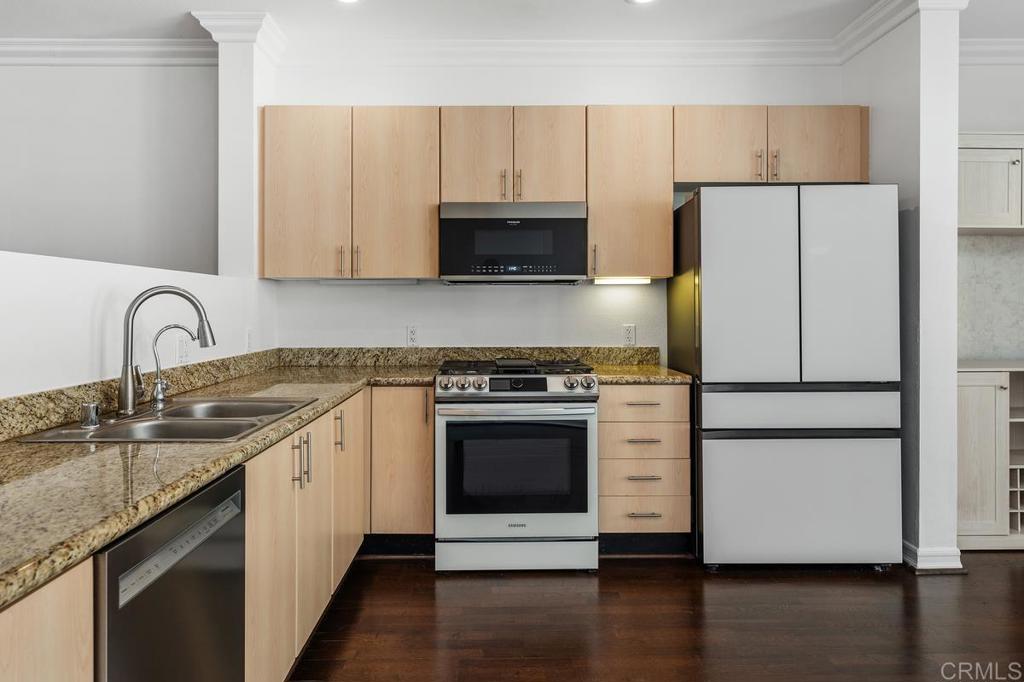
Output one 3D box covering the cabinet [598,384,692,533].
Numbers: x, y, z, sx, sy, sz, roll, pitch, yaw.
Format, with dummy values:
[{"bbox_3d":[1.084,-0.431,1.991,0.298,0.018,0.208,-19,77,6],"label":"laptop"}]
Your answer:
[{"bbox_3d":[0.628,0.552,3.555,0.450,0.715,0.610,0,2,-1],"label":"cabinet"}]

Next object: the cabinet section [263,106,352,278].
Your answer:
[{"bbox_3d":[-1.064,-0.777,3.715,0.463,0.893,0.330,0,1,-1],"label":"cabinet section"}]

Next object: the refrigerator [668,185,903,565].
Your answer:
[{"bbox_3d":[1.300,0.170,3.445,0.912,1.790,0.710,0,1,0],"label":"refrigerator"}]

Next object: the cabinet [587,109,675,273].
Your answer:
[{"bbox_3d":[0.613,-0.785,3.715,0.450,0.900,0.330,0,1,-1],"label":"cabinet"}]

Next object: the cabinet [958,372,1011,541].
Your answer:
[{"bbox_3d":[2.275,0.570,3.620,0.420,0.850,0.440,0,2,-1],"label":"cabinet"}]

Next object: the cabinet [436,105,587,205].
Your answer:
[{"bbox_3d":[0.004,-0.982,3.715,0.762,0.502,0.330,0,1,-1],"label":"cabinet"}]

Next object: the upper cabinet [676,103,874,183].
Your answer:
[{"bbox_3d":[1.357,-1.030,3.735,1.020,0.405,0.330,0,2,-1],"label":"upper cabinet"}]

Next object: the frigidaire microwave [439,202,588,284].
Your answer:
[{"bbox_3d":[0.000,-0.514,3.685,0.759,0.407,0.390,0,1,-1],"label":"frigidaire microwave"}]

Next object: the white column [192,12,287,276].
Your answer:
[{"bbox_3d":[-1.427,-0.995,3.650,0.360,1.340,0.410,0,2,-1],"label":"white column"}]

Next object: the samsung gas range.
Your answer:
[{"bbox_3d":[0.012,0.602,3.498,0.758,0.925,0.725,0,1,-1],"label":"samsung gas range"}]

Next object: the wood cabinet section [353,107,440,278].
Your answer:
[{"bbox_3d":[-0.604,-0.777,3.715,0.458,0.893,0.330,0,1,-1],"label":"wood cabinet section"}]

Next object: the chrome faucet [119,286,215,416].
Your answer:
[{"bbox_3d":[-1.056,0.028,2.110,0.295,0.390,0.110,0,2,-1],"label":"chrome faucet"}]

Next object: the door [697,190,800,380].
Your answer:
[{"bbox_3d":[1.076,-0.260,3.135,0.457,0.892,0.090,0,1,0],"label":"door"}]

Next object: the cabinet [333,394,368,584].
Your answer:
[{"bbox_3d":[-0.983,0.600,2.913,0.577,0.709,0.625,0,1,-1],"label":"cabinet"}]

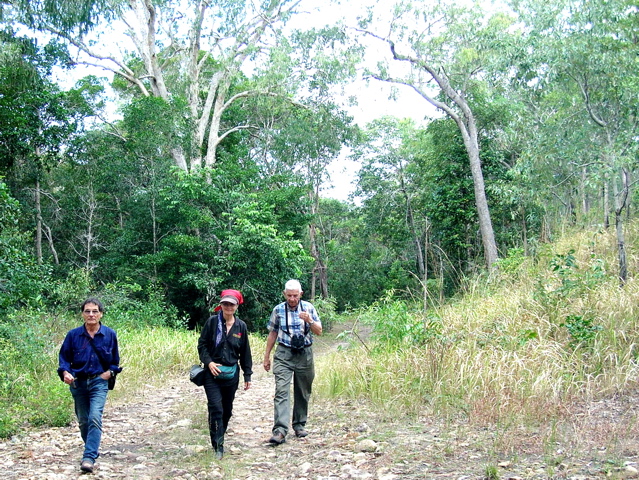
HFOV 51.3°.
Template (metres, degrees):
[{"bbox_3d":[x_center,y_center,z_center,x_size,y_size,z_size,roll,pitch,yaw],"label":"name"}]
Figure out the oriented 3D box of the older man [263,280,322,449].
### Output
[{"bbox_3d":[-0.295,1.300,7.300,0.620,1.740,0.500,0,-4,2],"label":"older man"}]

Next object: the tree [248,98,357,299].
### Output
[{"bbox_3d":[-0.540,-1.150,21.500,3.400,6.600,3.200,0,-4,0],"label":"tree"}]

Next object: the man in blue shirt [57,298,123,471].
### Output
[{"bbox_3d":[-2.330,1.440,6.750,0.620,1.700,0.520,1,-4,-9],"label":"man in blue shirt"}]

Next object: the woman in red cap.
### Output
[{"bbox_3d":[-0.985,1.350,6.900,0.580,1.680,0.500,0,-4,0],"label":"woman in red cap"}]

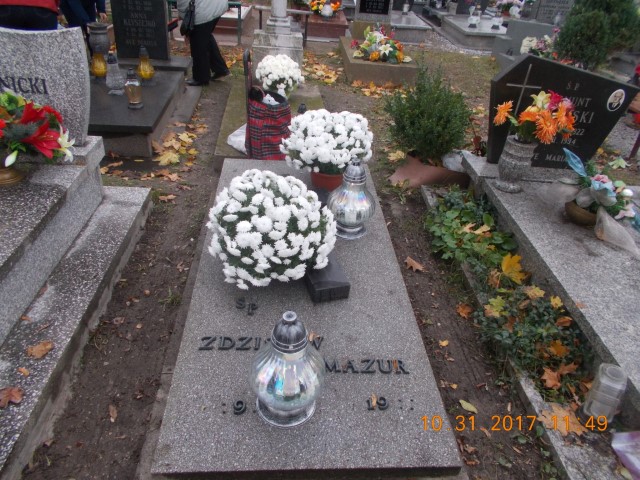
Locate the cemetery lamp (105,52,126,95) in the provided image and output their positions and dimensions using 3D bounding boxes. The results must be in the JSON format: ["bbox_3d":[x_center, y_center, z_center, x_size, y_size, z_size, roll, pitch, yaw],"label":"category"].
[{"bbox_3d":[-1.571,-1.282,3.689,0.125,0.285,0.125,1,34,-5],"label":"cemetery lamp"}]

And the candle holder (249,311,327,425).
[{"bbox_3d":[-0.089,0.344,1.364,0.220,0.350,0.220,1,35,-5],"label":"candle holder"}]

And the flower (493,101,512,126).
[{"bbox_3d":[0.923,-0.644,2.430,0.085,0.120,0.115,10,34,9],"label":"flower"}]

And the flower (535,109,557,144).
[{"bbox_3d":[1.202,-0.605,2.562,0.120,0.165,0.090,-11,37,-21],"label":"flower"}]

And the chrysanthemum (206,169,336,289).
[{"bbox_3d":[-0.183,-0.040,1.818,0.477,0.440,0.477,1,34,-5],"label":"chrysanthemum"}]

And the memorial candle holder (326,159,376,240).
[{"bbox_3d":[0.148,-0.199,2.175,0.220,0.350,0.220,1,35,-5],"label":"memorial candle holder"}]

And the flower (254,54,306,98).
[{"bbox_3d":[-0.349,-1.350,4.134,0.410,0.400,0.410,1,34,-5],"label":"flower"}]

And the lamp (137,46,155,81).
[{"bbox_3d":[-1.413,-1.421,3.897,0.142,0.267,0.142,1,33,-5],"label":"lamp"}]

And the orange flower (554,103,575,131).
[{"bbox_3d":[1.329,-0.671,2.612,0.105,0.125,0.090,-22,42,-33],"label":"orange flower"}]

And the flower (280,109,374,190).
[{"bbox_3d":[0.024,-0.470,2.471,0.459,0.400,0.459,1,34,-5],"label":"flower"}]

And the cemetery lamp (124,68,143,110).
[{"bbox_3d":[-1.337,-1.093,3.450,0.122,0.255,0.122,1,33,-5],"label":"cemetery lamp"}]

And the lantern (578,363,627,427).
[{"bbox_3d":[0.937,0.517,1.592,0.090,0.185,0.090,-3,35,-2],"label":"lantern"}]

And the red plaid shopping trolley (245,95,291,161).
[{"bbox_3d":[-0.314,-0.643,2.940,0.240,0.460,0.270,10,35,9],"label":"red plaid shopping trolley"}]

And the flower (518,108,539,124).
[{"bbox_3d":[1.050,-0.622,2.420,0.100,0.070,0.100,7,33,4],"label":"flower"}]

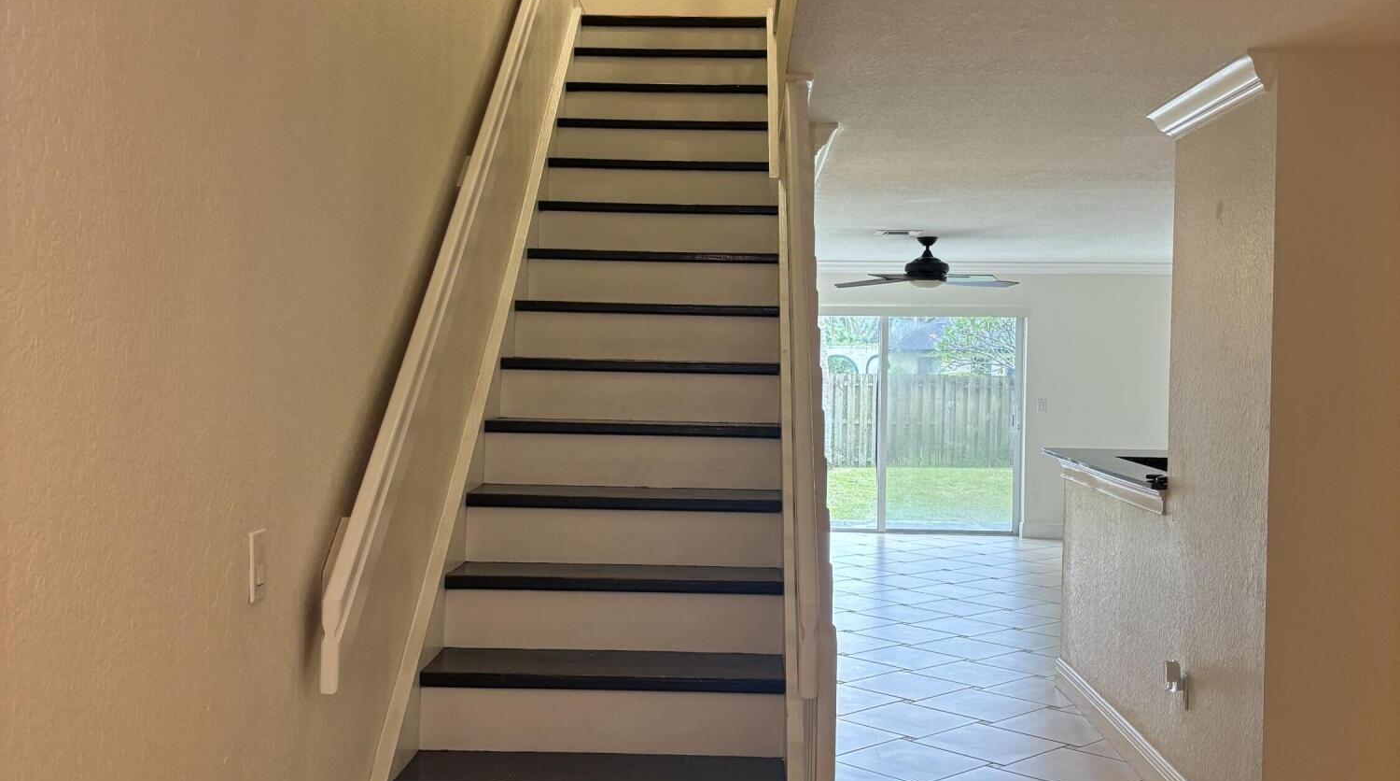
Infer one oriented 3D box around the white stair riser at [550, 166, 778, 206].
[{"bbox_3d":[-0.146,-0.766,5.398,0.872,0.159,0.019,1,1,2],"label":"white stair riser"}]

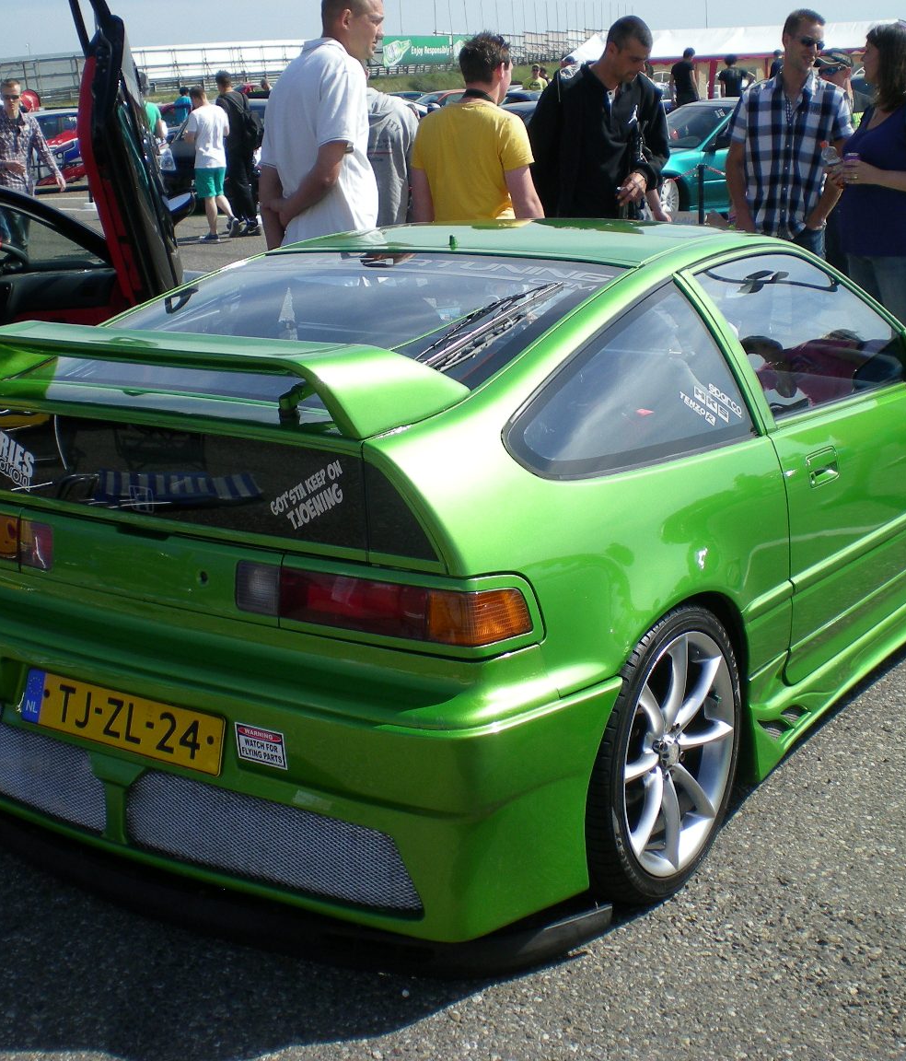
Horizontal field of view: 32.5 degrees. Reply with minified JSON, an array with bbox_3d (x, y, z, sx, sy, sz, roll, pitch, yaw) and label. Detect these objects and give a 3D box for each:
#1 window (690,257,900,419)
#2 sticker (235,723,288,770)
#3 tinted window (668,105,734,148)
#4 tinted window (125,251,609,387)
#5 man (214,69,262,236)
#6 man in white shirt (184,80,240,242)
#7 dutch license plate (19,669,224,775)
[{"bbox_3d":[0.871,-0.485,3.711,0.060,0.390,0.960,-23,-1,37],"label":"window"},{"bbox_3d":[-0.335,0.377,2.715,0.110,0.070,0.005,8,22,33],"label":"sticker"},{"bbox_3d":[2.499,-4.306,16.600,0.720,0.120,1.280,-44,29,-13],"label":"tinted window"},{"bbox_3d":[-0.269,-0.453,3.224,1.020,0.090,0.850,9,30,34],"label":"tinted window"},{"bbox_3d":[-2.421,-4.301,17.739,0.430,1.800,0.490,13,21,43],"label":"man"},{"bbox_3d":[-2.679,-4.055,17.224,0.500,1.690,0.440,-14,20,-38],"label":"man in white shirt"},{"bbox_3d":[-0.624,0.353,2.906,0.520,0.110,0.012,9,2,34],"label":"dutch license plate"}]

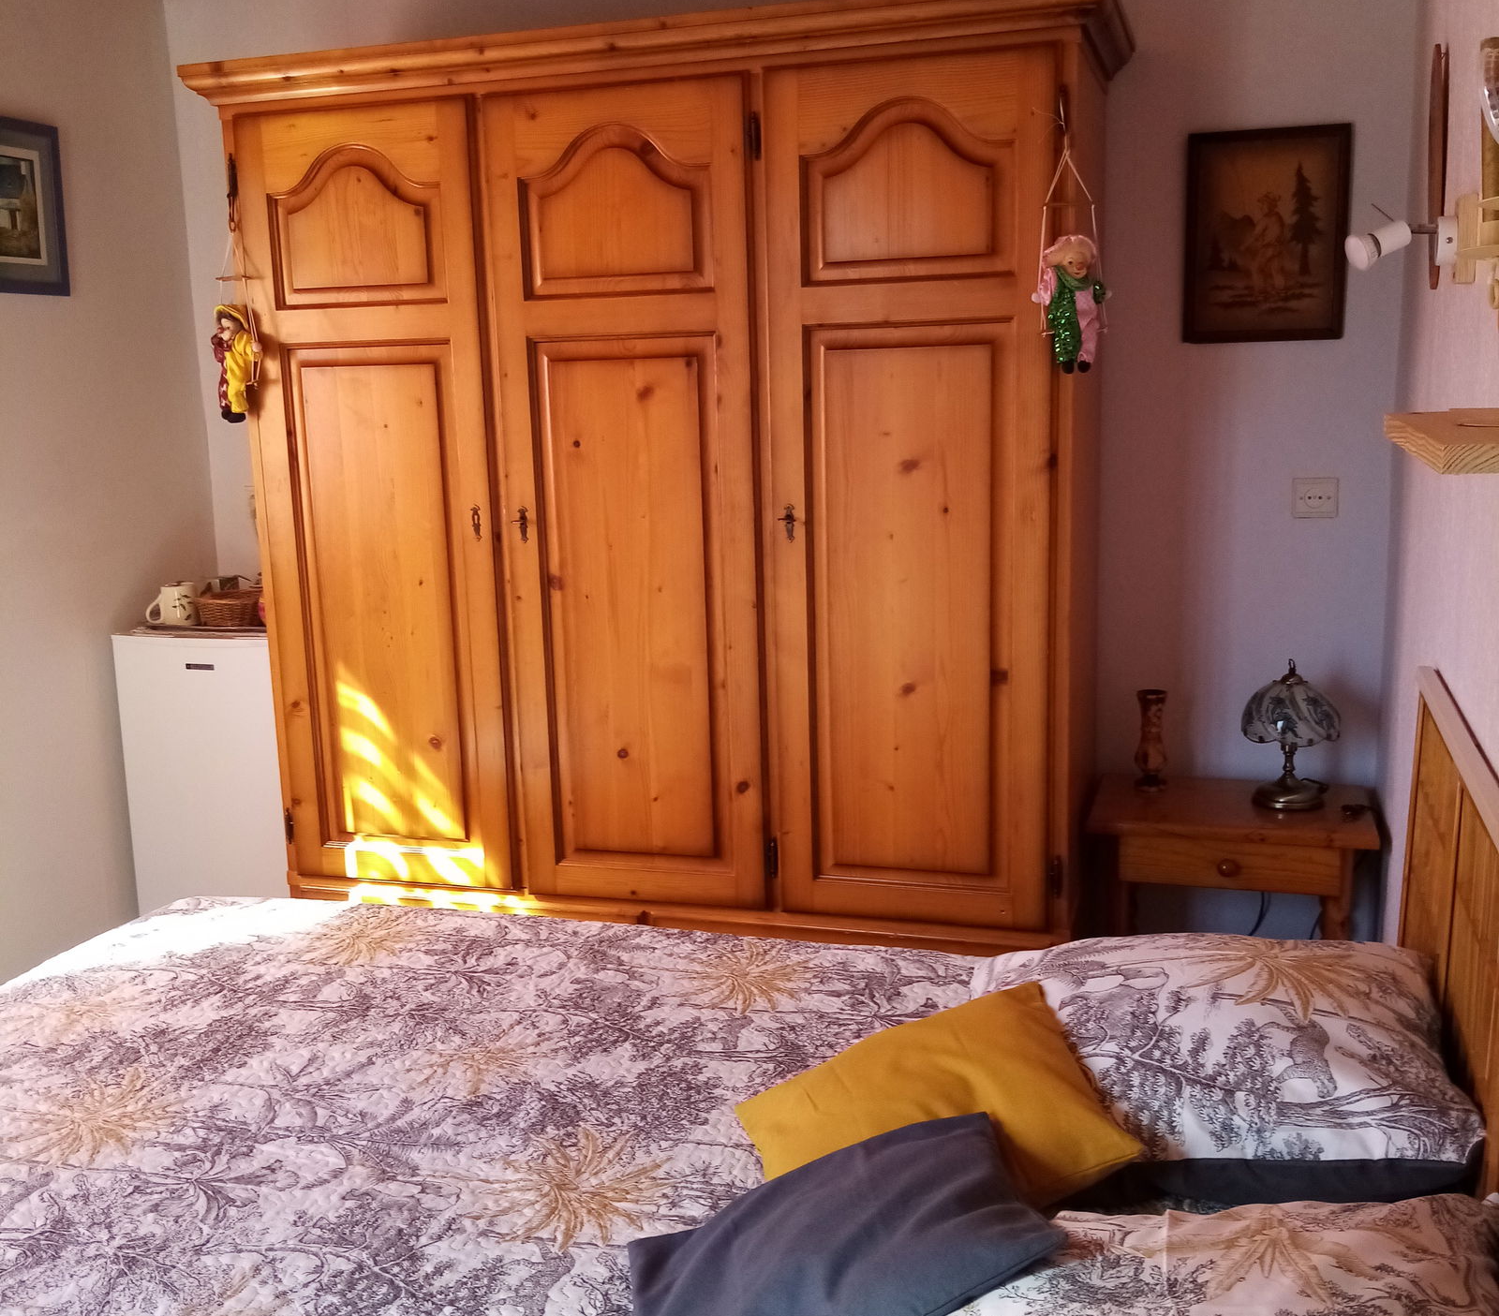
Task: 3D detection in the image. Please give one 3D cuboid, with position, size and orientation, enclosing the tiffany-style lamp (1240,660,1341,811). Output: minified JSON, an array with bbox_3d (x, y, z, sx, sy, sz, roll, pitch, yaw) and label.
[{"bbox_3d":[1.096,0.148,3.044,0.189,0.293,0.189,2,12,18],"label":"tiffany-style lamp"}]

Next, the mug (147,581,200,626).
[{"bbox_3d":[-1.392,-0.132,3.629,0.127,0.096,0.090,-6,12,-21],"label":"mug"}]

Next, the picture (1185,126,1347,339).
[{"bbox_3d":[1.042,-0.849,3.032,0.309,0.414,0.020,2,12,18],"label":"picture"}]

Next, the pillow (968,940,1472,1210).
[{"bbox_3d":[0.536,0.438,1.826,0.590,0.175,0.590,2,12,18],"label":"pillow"}]

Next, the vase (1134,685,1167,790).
[{"bbox_3d":[0.816,0.164,3.044,0.067,0.203,0.067,2,11,18],"label":"vase"}]

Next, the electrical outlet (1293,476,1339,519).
[{"bbox_3d":[1.169,-0.330,3.100,0.085,0.082,0.012,2,12,18],"label":"electrical outlet"}]

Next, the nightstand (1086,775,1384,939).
[{"bbox_3d":[0.991,0.558,3.111,0.543,0.530,0.400,2,12,18],"label":"nightstand"}]

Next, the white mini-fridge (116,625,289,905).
[{"bbox_3d":[-1.187,0.329,3.746,0.476,0.850,0.460,2,12,18],"label":"white mini-fridge"}]

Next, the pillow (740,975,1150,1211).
[{"bbox_3d":[0.176,0.500,1.625,0.400,0.120,0.400,-22,12,1],"label":"pillow"}]

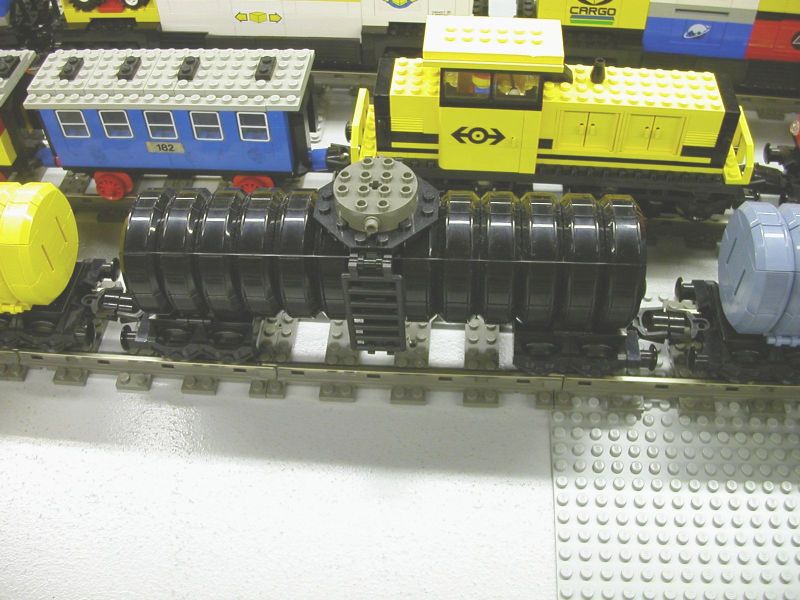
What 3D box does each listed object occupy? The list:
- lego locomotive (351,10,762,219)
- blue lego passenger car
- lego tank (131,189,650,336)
[{"bbox_3d":[0.075,-0.093,0.434,0.201,0.095,0.048,3,50,5],"label":"lego locomotive"},{"bbox_3d":[-0.118,-0.096,0.462,0.144,0.075,0.048,3,50,5],"label":"blue lego passenger car"},{"bbox_3d":[-0.006,-0.019,0.360,0.208,0.053,0.053,2,50,4],"label":"lego tank"}]

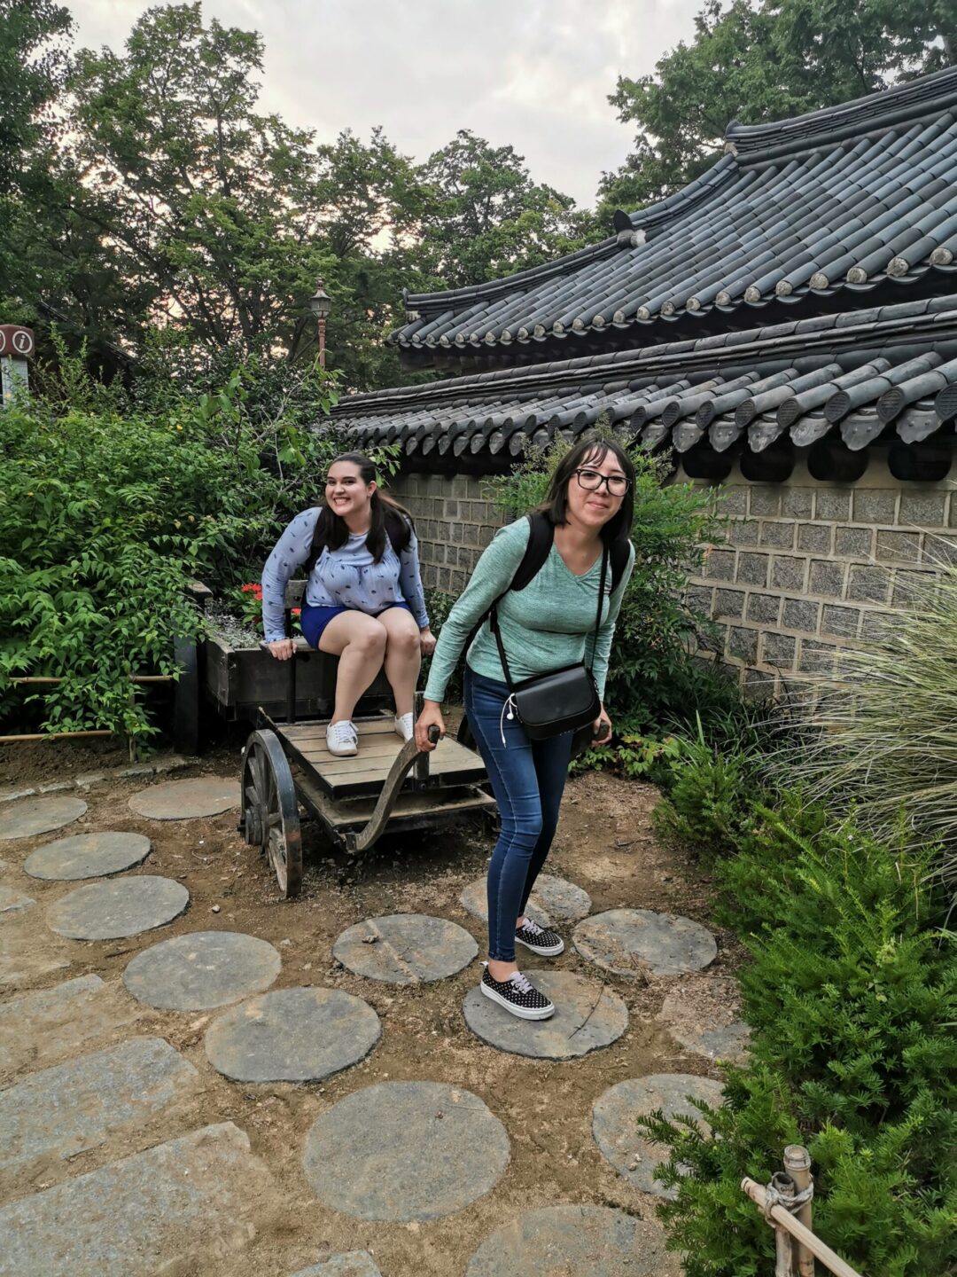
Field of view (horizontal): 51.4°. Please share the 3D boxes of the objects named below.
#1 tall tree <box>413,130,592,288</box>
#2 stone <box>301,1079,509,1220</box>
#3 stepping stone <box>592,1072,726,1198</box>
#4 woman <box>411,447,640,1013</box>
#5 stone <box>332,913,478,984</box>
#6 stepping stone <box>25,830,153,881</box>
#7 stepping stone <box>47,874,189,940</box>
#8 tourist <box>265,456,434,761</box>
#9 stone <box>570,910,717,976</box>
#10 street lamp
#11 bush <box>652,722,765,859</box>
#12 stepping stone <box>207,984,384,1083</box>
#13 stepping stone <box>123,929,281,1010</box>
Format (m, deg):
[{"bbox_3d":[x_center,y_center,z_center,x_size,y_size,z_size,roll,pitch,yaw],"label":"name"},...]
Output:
[{"bbox_3d":[0.624,-8.051,25.989,6.000,9.750,6.000,1,10,0],"label":"tall tree"},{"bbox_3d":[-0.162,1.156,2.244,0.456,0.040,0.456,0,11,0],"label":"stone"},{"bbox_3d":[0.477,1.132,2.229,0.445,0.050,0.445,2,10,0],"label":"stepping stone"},{"bbox_3d":[0.143,0.240,2.780,0.510,1.560,0.628,-6,12,-28],"label":"woman"},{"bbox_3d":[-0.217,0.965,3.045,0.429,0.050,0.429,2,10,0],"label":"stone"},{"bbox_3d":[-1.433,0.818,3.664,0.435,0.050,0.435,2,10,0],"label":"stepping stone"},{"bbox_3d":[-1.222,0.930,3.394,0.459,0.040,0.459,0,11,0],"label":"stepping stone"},{"bbox_3d":[-0.466,-0.173,3.923,0.687,1.089,0.667,-4,12,-22],"label":"tourist"},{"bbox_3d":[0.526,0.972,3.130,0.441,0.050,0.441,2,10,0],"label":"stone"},{"bbox_3d":[-2.708,-4.014,17.412,0.370,4.361,0.370,0,11,0],"label":"street lamp"},{"bbox_3d":[0.899,0.559,4.047,0.420,0.460,0.420,1,10,0],"label":"bush"},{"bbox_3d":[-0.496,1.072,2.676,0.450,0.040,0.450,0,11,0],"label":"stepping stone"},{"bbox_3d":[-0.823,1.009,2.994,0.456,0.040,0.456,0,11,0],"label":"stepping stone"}]

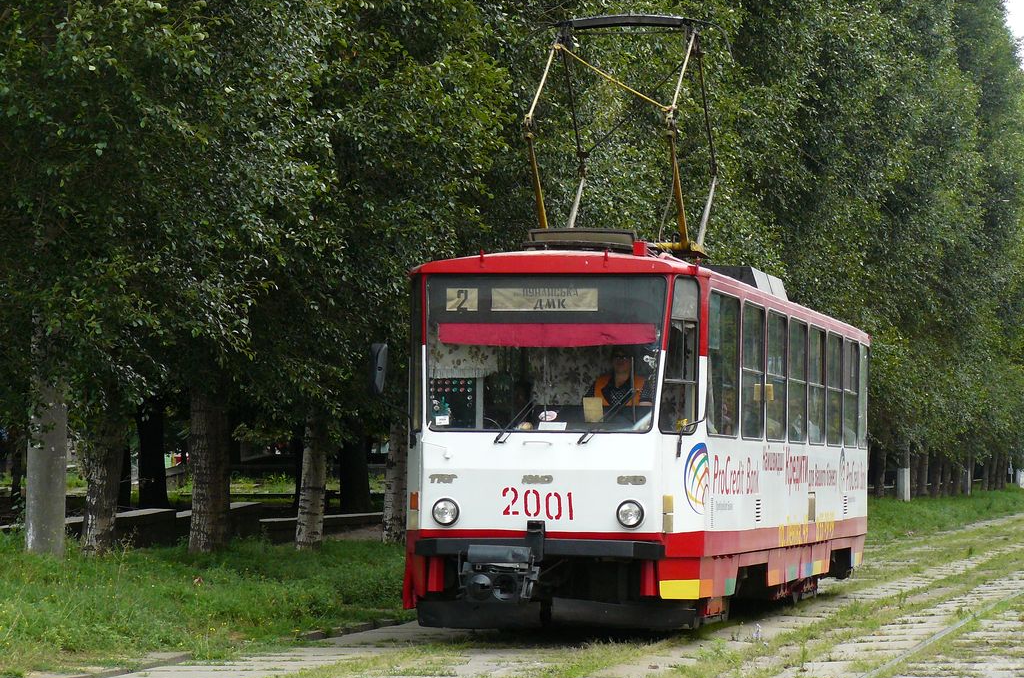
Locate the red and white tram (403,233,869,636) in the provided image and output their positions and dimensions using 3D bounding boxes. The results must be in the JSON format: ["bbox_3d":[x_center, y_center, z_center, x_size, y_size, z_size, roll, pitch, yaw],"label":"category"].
[{"bbox_3d":[1.654,1.039,37.756,2.520,3.380,15.167,0,-2,11],"label":"red and white tram"}]

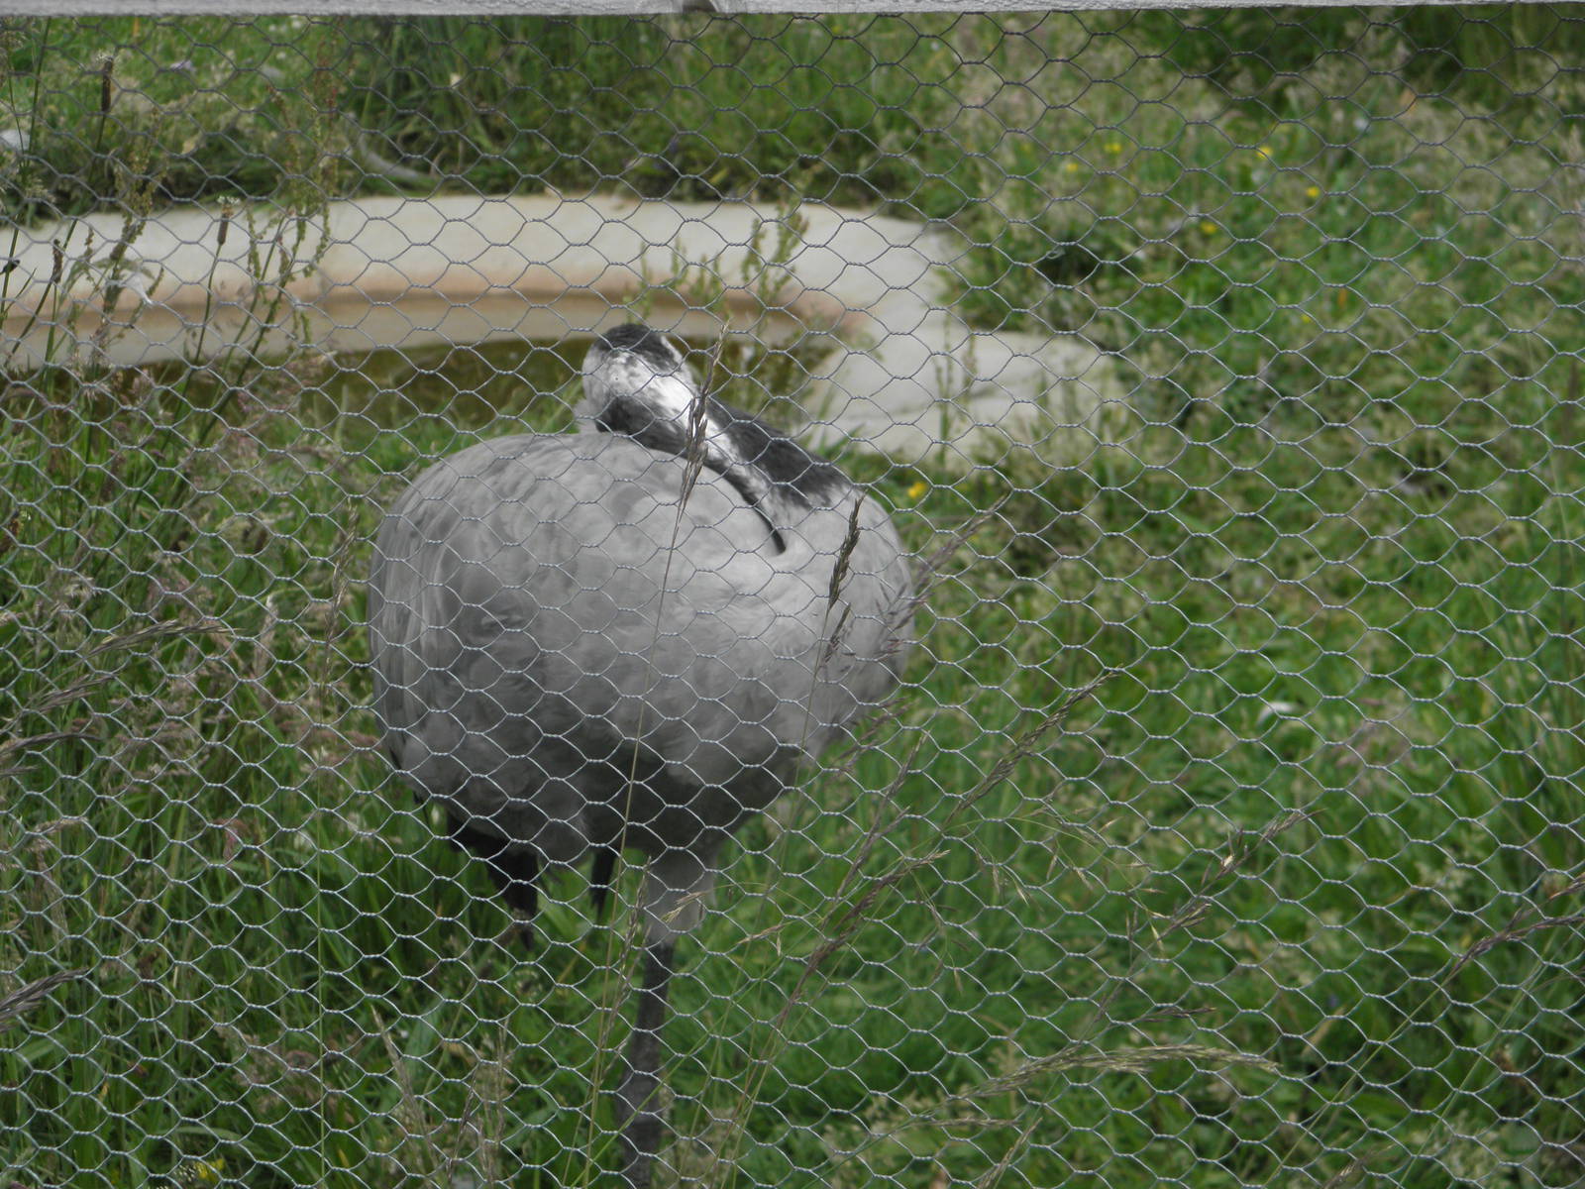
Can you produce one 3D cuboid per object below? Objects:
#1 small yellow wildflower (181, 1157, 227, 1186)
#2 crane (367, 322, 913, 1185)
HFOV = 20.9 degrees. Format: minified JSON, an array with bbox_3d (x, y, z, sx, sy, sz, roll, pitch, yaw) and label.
[{"bbox_3d":[-0.465,0.455,3.400,0.035,0.024,0.033,0,14,0],"label":"small yellow wildflower"},{"bbox_3d":[-0.116,0.217,3.300,0.480,0.860,0.300,10,17,34],"label":"crane"}]

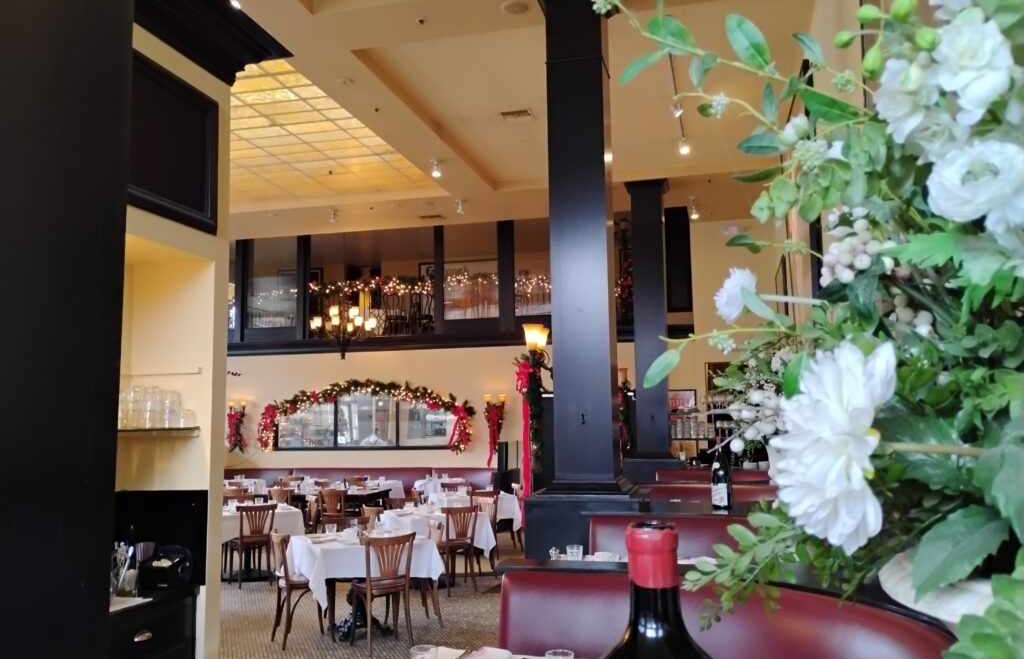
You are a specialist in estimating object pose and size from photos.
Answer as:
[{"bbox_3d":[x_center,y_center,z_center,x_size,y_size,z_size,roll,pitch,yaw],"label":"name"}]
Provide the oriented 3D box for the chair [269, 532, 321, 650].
[{"bbox_3d":[-1.706,2.116,6.823,0.490,0.880,0.430,3,-7,-31],"label":"chair"}]

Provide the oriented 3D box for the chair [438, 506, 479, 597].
[{"bbox_3d":[-0.607,2.301,8.731,0.430,0.880,0.490,2,-7,-27],"label":"chair"}]

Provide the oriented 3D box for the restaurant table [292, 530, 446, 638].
[{"bbox_3d":[-1.327,2.215,7.241,0.960,0.760,0.970,3,-7,-31],"label":"restaurant table"}]

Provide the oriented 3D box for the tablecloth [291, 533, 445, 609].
[{"bbox_3d":[-1.319,2.070,7.254,0.980,0.470,1.000,3,-7,-31],"label":"tablecloth"}]

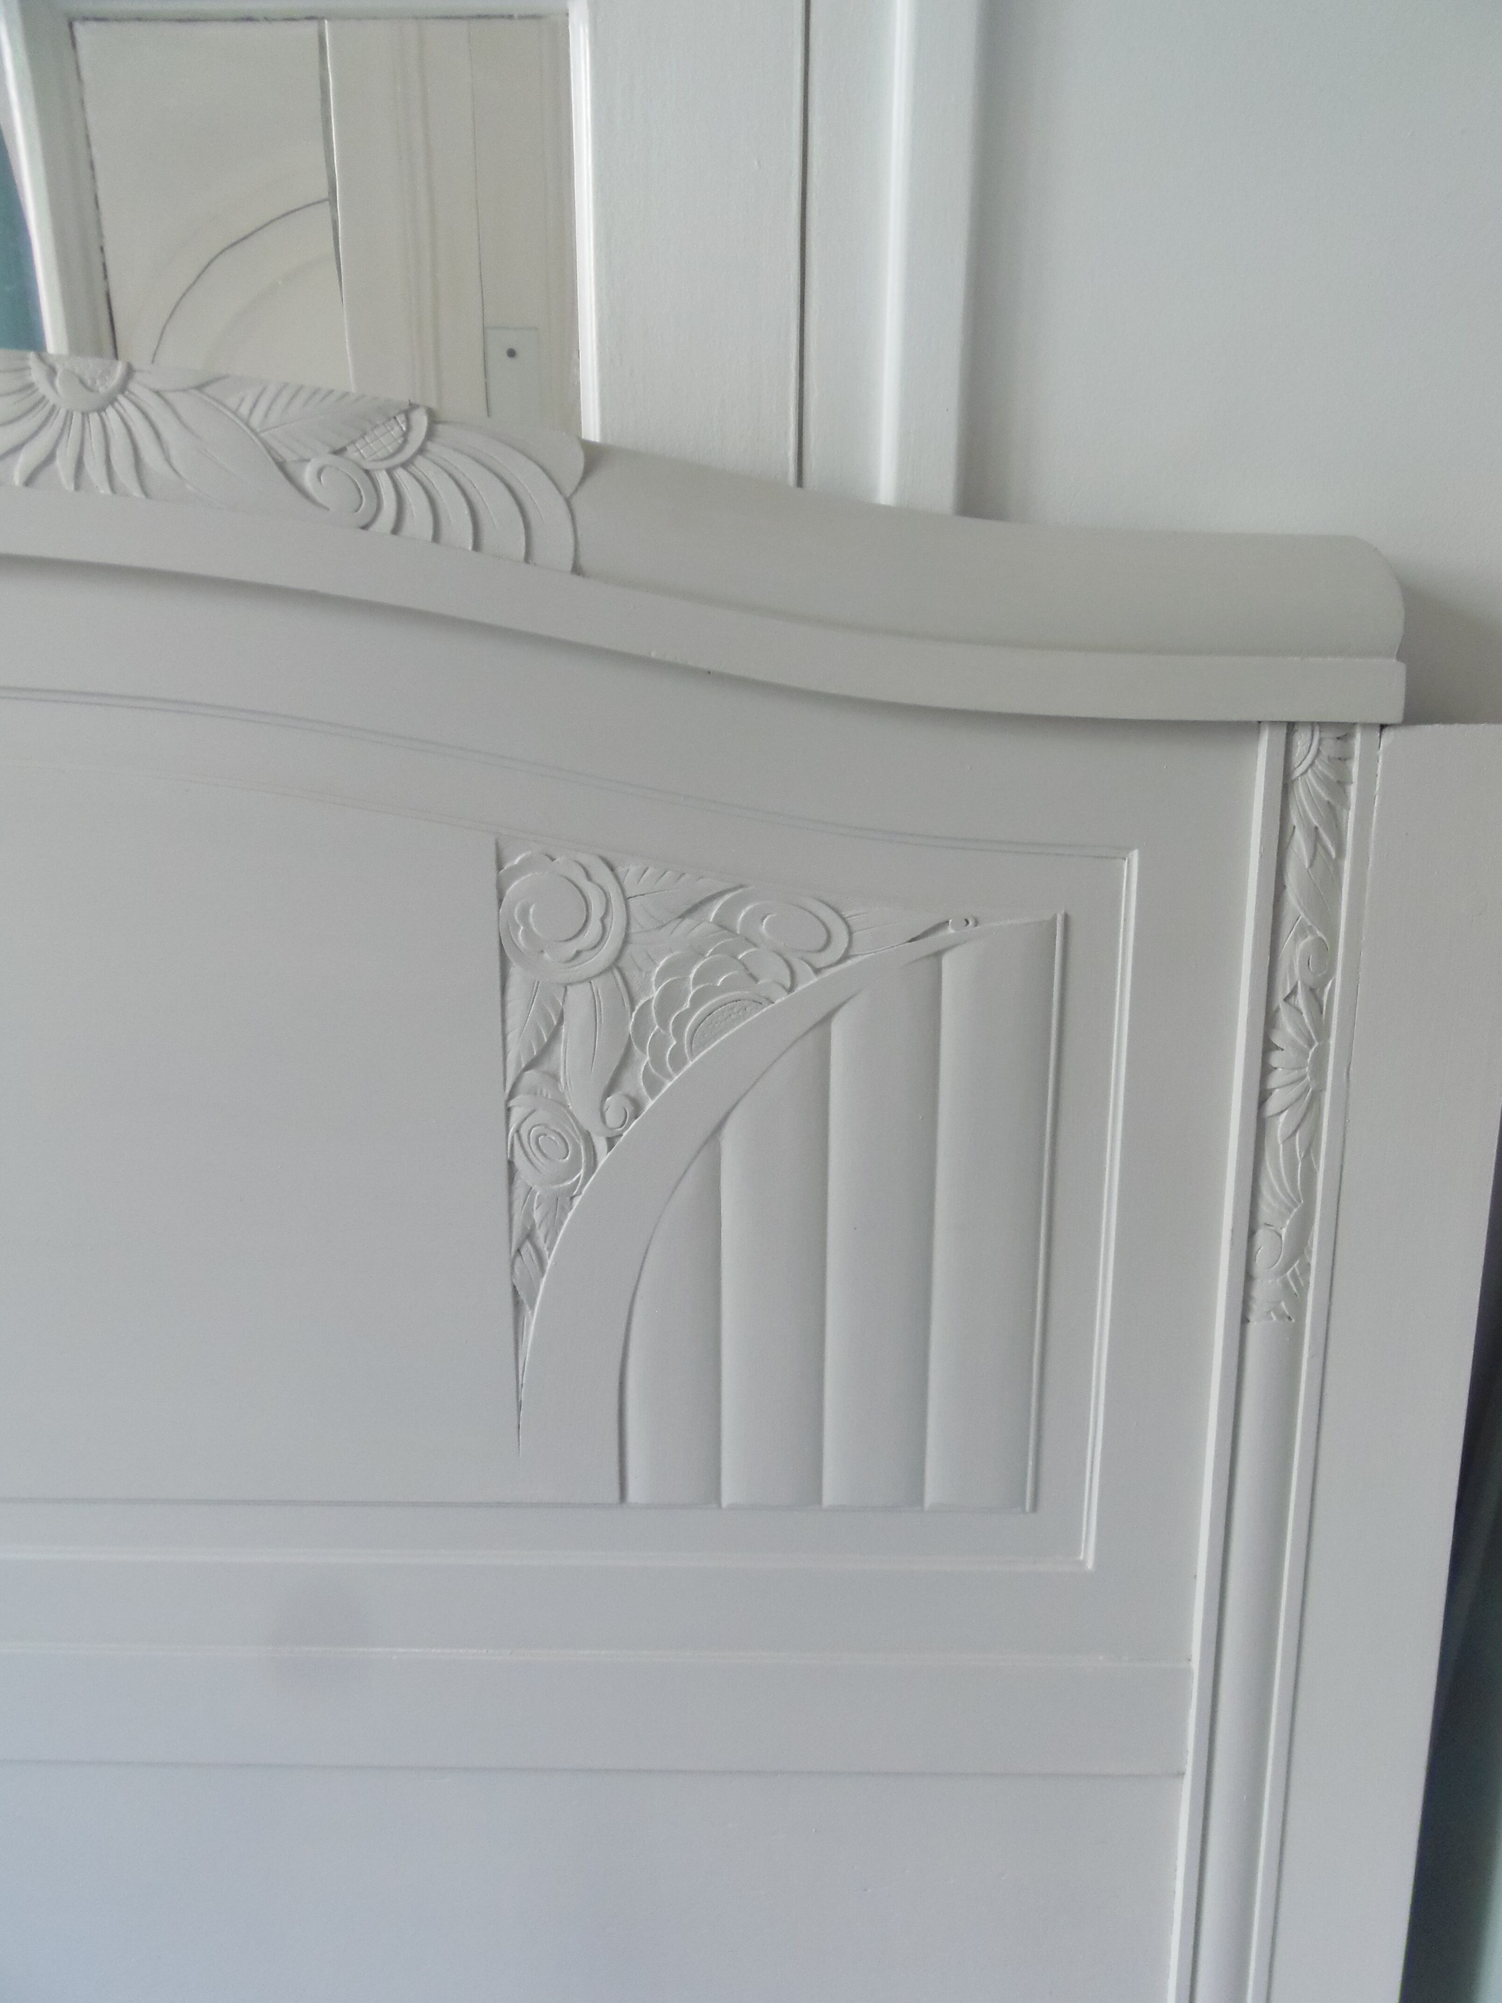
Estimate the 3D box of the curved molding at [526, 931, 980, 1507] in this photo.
[{"bbox_3d":[-0.006,0.121,0.744,0.248,0.325,0.025,0,11,1],"label":"curved molding"}]

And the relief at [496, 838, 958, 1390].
[{"bbox_3d":[-0.014,0.067,0.734,0.232,0.306,0.022,0,11,1],"label":"relief"}]

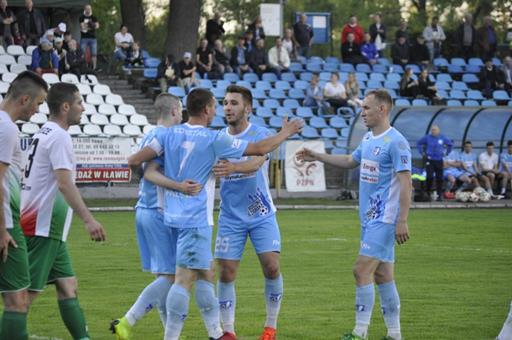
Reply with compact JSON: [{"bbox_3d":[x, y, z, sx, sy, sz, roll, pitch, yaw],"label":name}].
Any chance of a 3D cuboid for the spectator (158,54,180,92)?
[{"bbox_3d":[-2.219,-2.339,67.369,0.530,1.130,0.700,0,1,-10],"label":"spectator"}]

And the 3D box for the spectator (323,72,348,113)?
[{"bbox_3d":[2.054,-1.874,68.199,0.600,1.250,0.780,0,1,-20],"label":"spectator"}]

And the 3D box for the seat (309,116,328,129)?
[{"bbox_3d":[1.544,-1.144,65.619,0.420,0.330,0.410,0,1,-13],"label":"seat"}]

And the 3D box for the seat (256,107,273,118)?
[{"bbox_3d":[0.227,-1.447,66.955,0.420,0.290,0.400,0,1,-18],"label":"seat"}]

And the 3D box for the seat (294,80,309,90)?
[{"bbox_3d":[1.175,-2.144,68.600,0.430,0.310,0.400,0,1,-15],"label":"seat"}]

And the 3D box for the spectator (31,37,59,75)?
[{"bbox_3d":[-5.422,-2.692,68.097,0.620,1.250,0.780,0,1,-15],"label":"spectator"}]

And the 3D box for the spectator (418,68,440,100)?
[{"bbox_3d":[4.554,-2.046,69.724,0.550,1.200,0.750,0,1,-30],"label":"spectator"}]

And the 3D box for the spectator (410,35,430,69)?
[{"bbox_3d":[4.459,-3.030,72.000,0.540,1.250,0.750,0,1,-20],"label":"spectator"}]

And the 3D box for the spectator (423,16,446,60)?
[{"bbox_3d":[4.879,-3.321,72.600,0.600,1.750,0.400,0,1,-8],"label":"spectator"}]

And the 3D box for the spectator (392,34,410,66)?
[{"bbox_3d":[4.020,-3.110,72.881,0.530,1.270,0.750,0,1,-20],"label":"spectator"}]

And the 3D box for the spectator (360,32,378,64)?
[{"bbox_3d":[3.031,-3.020,70.939,0.520,1.250,0.700,0,1,-10],"label":"spectator"}]

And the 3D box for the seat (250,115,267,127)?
[{"bbox_3d":[0.049,-1.166,65.218,0.420,0.330,0.410,0,1,-13],"label":"seat"}]

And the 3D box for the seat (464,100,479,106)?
[{"bbox_3d":[5.590,-1.662,68.740,0.430,0.310,0.410,0,1,-21],"label":"seat"}]

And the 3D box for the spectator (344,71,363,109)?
[{"bbox_3d":[2.445,-1.888,67.300,0.500,1.180,0.720,0,1,-28],"label":"spectator"}]

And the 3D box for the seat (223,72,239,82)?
[{"bbox_3d":[-0.626,-2.366,68.690,0.430,0.310,0.410,0,1,-21],"label":"seat"}]

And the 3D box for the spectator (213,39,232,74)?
[{"bbox_3d":[-0.901,-2.841,70.382,0.530,1.260,0.780,0,1,-35],"label":"spectator"}]

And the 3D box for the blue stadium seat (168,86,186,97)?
[{"bbox_3d":[-1.967,-1.941,66.540,0.430,0.310,0.410,0,1,-21],"label":"blue stadium seat"}]

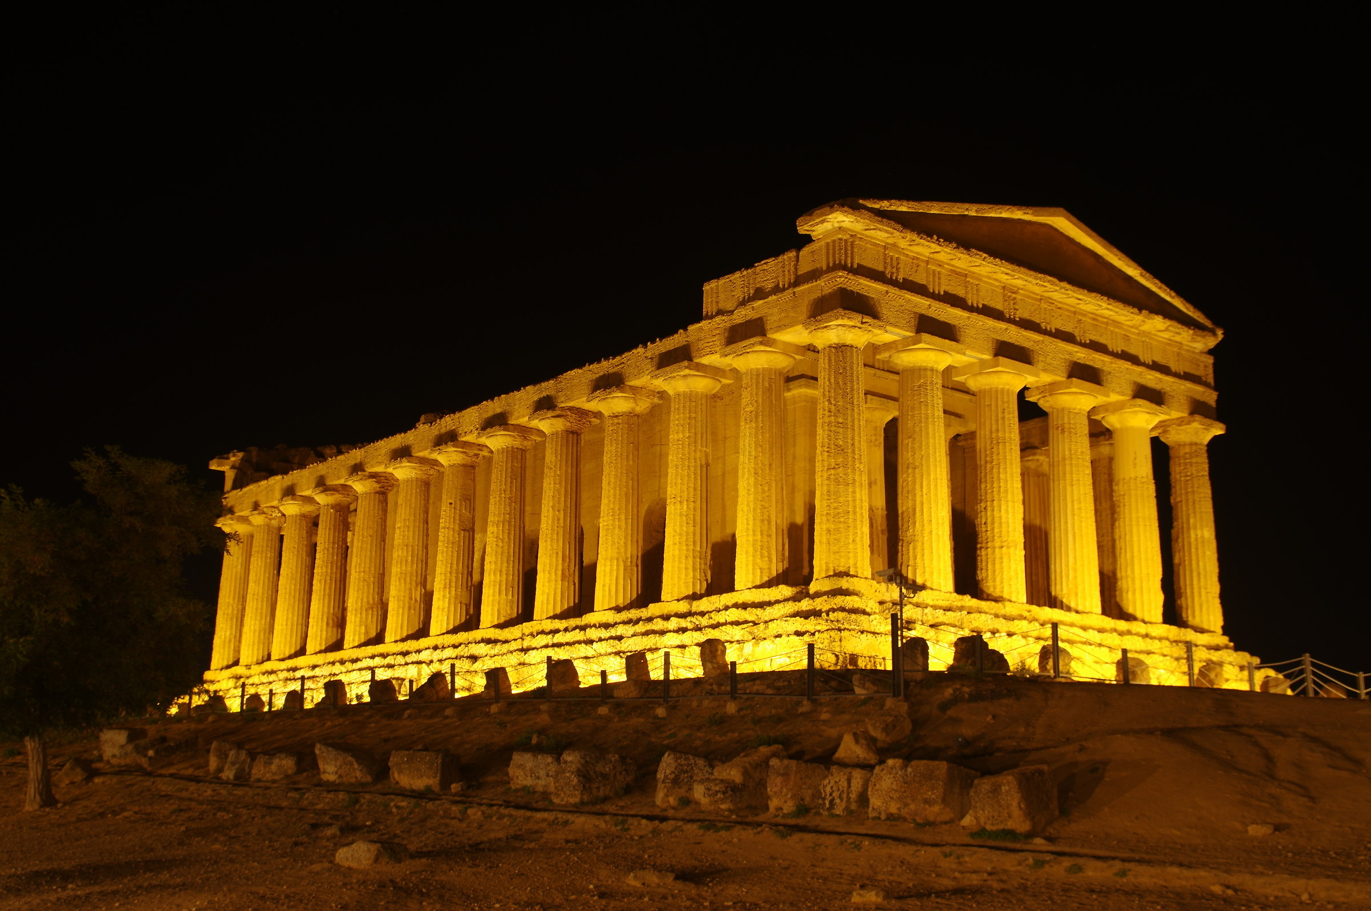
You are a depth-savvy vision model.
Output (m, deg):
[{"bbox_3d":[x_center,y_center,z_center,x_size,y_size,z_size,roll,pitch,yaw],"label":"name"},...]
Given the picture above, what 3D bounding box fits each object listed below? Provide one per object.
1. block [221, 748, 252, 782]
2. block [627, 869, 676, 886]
[{"bbox_3d":[-9.991,6.884,33.000,0.518,0.743,0.415,-1,-13,8],"label":"block"},{"bbox_3d":[-0.277,3.444,12.100,0.385,0.123,0.289,1,-13,0],"label":"block"}]

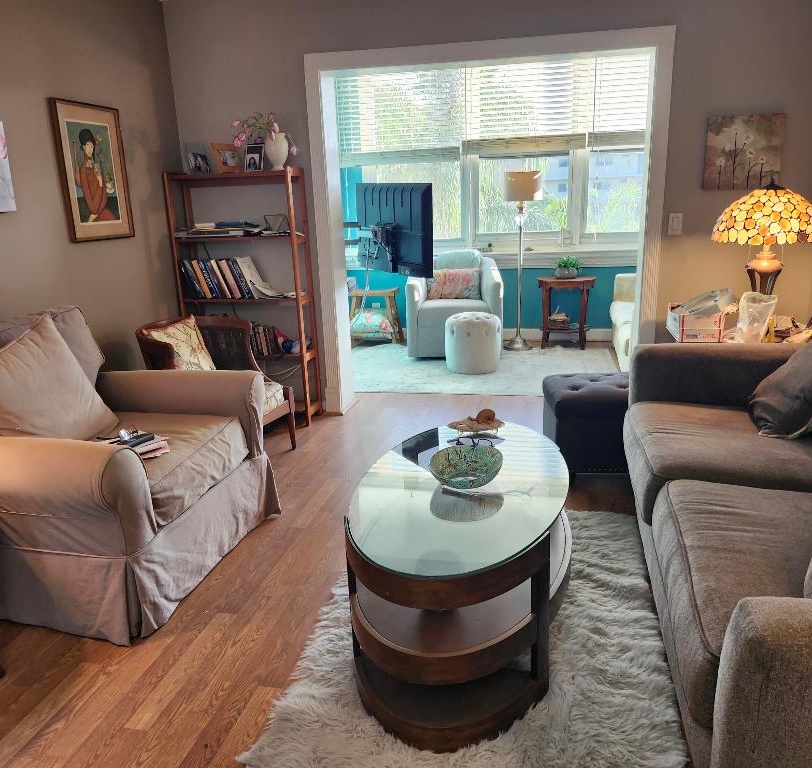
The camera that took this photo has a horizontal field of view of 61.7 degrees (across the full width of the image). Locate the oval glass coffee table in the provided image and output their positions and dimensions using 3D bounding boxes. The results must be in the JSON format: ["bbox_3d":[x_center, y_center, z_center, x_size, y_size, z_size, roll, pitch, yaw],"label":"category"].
[{"bbox_3d":[0.197,0.527,2.212,0.654,0.481,1.208,2,16,15],"label":"oval glass coffee table"}]

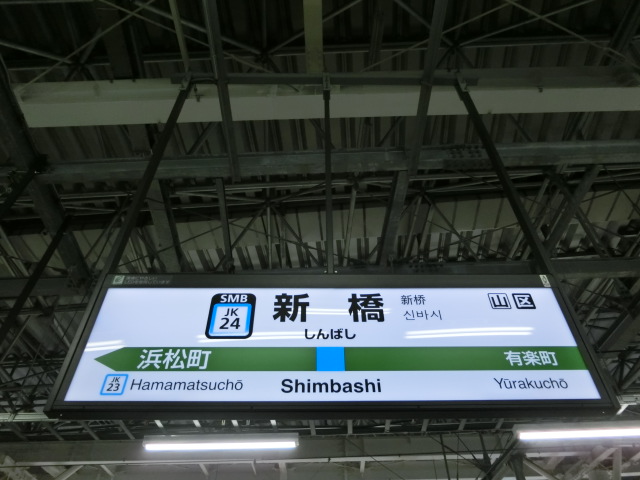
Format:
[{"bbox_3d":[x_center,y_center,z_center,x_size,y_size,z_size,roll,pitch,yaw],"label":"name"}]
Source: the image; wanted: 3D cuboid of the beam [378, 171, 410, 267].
[{"bbox_3d":[0.860,-0.222,5.472,0.122,0.210,1.560,2,-46,-2],"label":"beam"}]

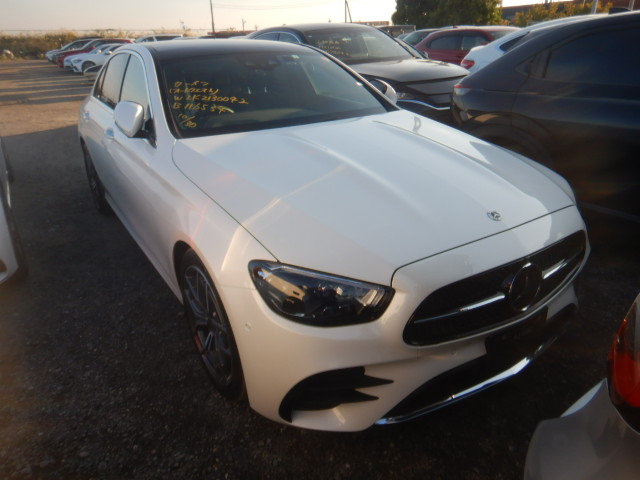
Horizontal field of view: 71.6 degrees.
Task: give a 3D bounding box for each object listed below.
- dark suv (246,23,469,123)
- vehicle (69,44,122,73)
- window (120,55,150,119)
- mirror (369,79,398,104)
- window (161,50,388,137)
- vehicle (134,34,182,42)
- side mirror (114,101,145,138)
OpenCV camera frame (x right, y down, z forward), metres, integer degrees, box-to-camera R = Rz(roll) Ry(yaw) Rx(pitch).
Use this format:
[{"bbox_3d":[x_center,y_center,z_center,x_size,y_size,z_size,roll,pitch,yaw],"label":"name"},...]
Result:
[{"bbox_3d":[0.150,-2.325,6.625,1.855,1.660,4.740,-17,29,-32],"label":"dark suv"},{"bbox_3d":[-10.497,-9.460,23.112,4.700,1.430,1.820,-16,28,-30],"label":"vehicle"},{"bbox_3d":[-1.114,-0.945,2.716,0.090,0.400,0.860,9,14,-38],"label":"window"},{"bbox_3d":[0.497,-1.078,3.272,0.190,0.165,0.130,-16,28,-30],"label":"mirror"},{"bbox_3d":[-0.271,-0.981,2.739,1.420,0.160,0.930,-16,52,-30],"label":"window"},{"bbox_3d":[-10.334,-11.484,26.949,4.600,1.650,1.800,-16,28,-30],"label":"vehicle"},{"bbox_3d":[-0.937,-0.592,2.184,0.190,0.165,0.130,-16,28,-30],"label":"side mirror"}]

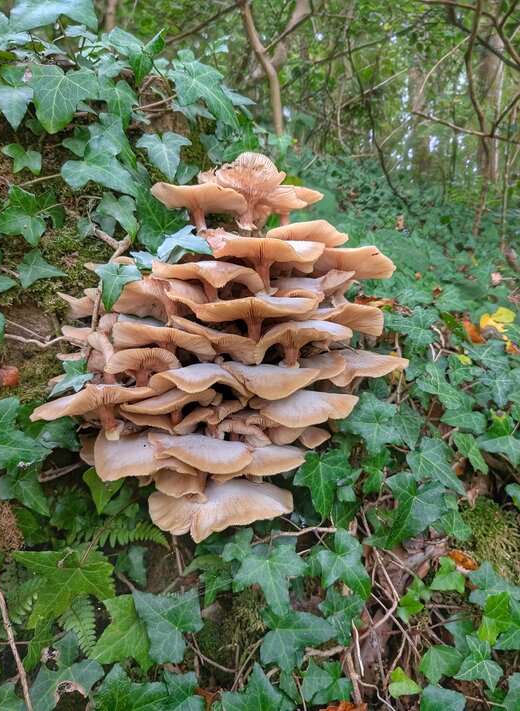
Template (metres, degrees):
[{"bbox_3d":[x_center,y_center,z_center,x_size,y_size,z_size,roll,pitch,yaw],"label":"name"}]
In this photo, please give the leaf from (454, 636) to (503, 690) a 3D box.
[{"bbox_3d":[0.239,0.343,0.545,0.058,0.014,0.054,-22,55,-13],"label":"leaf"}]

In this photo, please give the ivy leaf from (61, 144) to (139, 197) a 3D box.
[{"bbox_3d":[-0.221,-0.255,0.680,0.095,0.086,0.022,-1,-30,-7],"label":"ivy leaf"}]

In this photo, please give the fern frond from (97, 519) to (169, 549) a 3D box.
[{"bbox_3d":[-0.163,0.227,0.630,0.085,0.031,0.030,-1,-30,-4],"label":"fern frond"}]

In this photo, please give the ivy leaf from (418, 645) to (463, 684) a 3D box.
[{"bbox_3d":[0.223,0.382,0.610,0.047,0.038,0.015,1,-30,7],"label":"ivy leaf"}]

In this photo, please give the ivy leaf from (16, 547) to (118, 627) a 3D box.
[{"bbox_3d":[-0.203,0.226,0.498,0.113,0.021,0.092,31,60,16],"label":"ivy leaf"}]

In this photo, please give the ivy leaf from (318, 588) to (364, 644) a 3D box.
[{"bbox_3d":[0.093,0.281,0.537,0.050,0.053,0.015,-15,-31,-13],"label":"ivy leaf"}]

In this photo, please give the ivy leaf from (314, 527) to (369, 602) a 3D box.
[{"bbox_3d":[0.091,0.231,0.542,0.058,0.020,0.079,-13,54,-10],"label":"ivy leaf"}]

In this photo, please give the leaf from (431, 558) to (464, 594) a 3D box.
[{"bbox_3d":[0.235,0.276,0.623,0.043,0.015,0.041,2,54,9],"label":"leaf"}]

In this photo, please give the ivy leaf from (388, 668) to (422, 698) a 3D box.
[{"bbox_3d":[0.177,0.397,0.600,0.037,0.029,0.015,1,-30,7],"label":"ivy leaf"}]

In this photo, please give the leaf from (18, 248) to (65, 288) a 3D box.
[{"bbox_3d":[-0.260,-0.100,0.587,0.057,0.053,0.013,16,-19,-4],"label":"leaf"}]

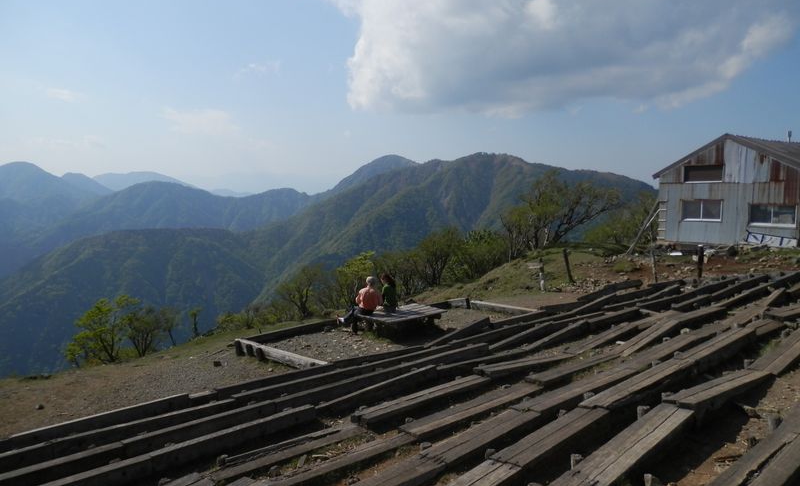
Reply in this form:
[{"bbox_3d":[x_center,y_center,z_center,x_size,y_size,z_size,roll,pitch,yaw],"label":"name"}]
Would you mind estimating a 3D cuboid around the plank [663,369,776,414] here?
[{"bbox_3d":[3.027,1.397,5.427,1.701,0.115,0.254,-1,2,-39],"label":"plank"}]

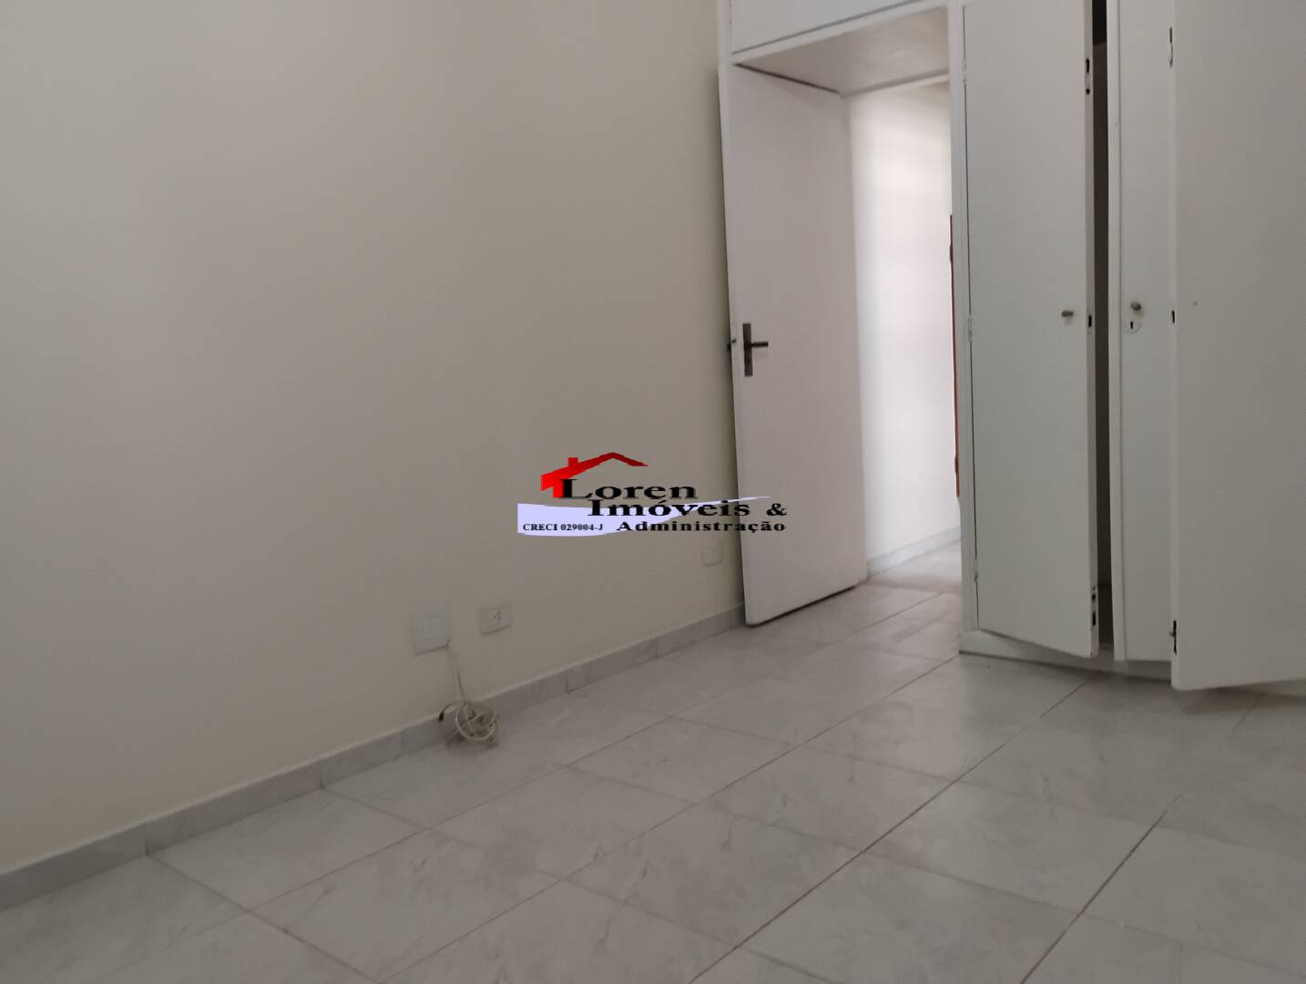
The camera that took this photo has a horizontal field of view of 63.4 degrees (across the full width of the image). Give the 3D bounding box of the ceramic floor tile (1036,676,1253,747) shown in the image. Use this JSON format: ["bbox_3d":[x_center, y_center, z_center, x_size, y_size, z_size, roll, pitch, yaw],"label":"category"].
[{"bbox_3d":[1.357,0.616,2.932,0.445,0.012,0.445,3,9,40],"label":"ceramic floor tile"}]

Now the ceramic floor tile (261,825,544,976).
[{"bbox_3d":[-0.491,0.818,2.128,0.445,0.012,0.445,3,9,40],"label":"ceramic floor tile"}]

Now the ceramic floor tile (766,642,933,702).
[{"bbox_3d":[0.674,0.591,3.514,0.450,0.010,0.450,2,9,41],"label":"ceramic floor tile"}]

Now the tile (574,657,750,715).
[{"bbox_3d":[0.038,0.638,3.477,0.455,0.010,0.450,2,9,41],"label":"tile"}]

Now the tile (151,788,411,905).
[{"bbox_3d":[-0.846,0.822,2.473,0.455,0.010,0.450,2,9,41],"label":"tile"}]

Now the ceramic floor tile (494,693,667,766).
[{"bbox_3d":[-0.250,0.688,3.085,0.445,0.012,0.445,3,9,40],"label":"ceramic floor tile"}]

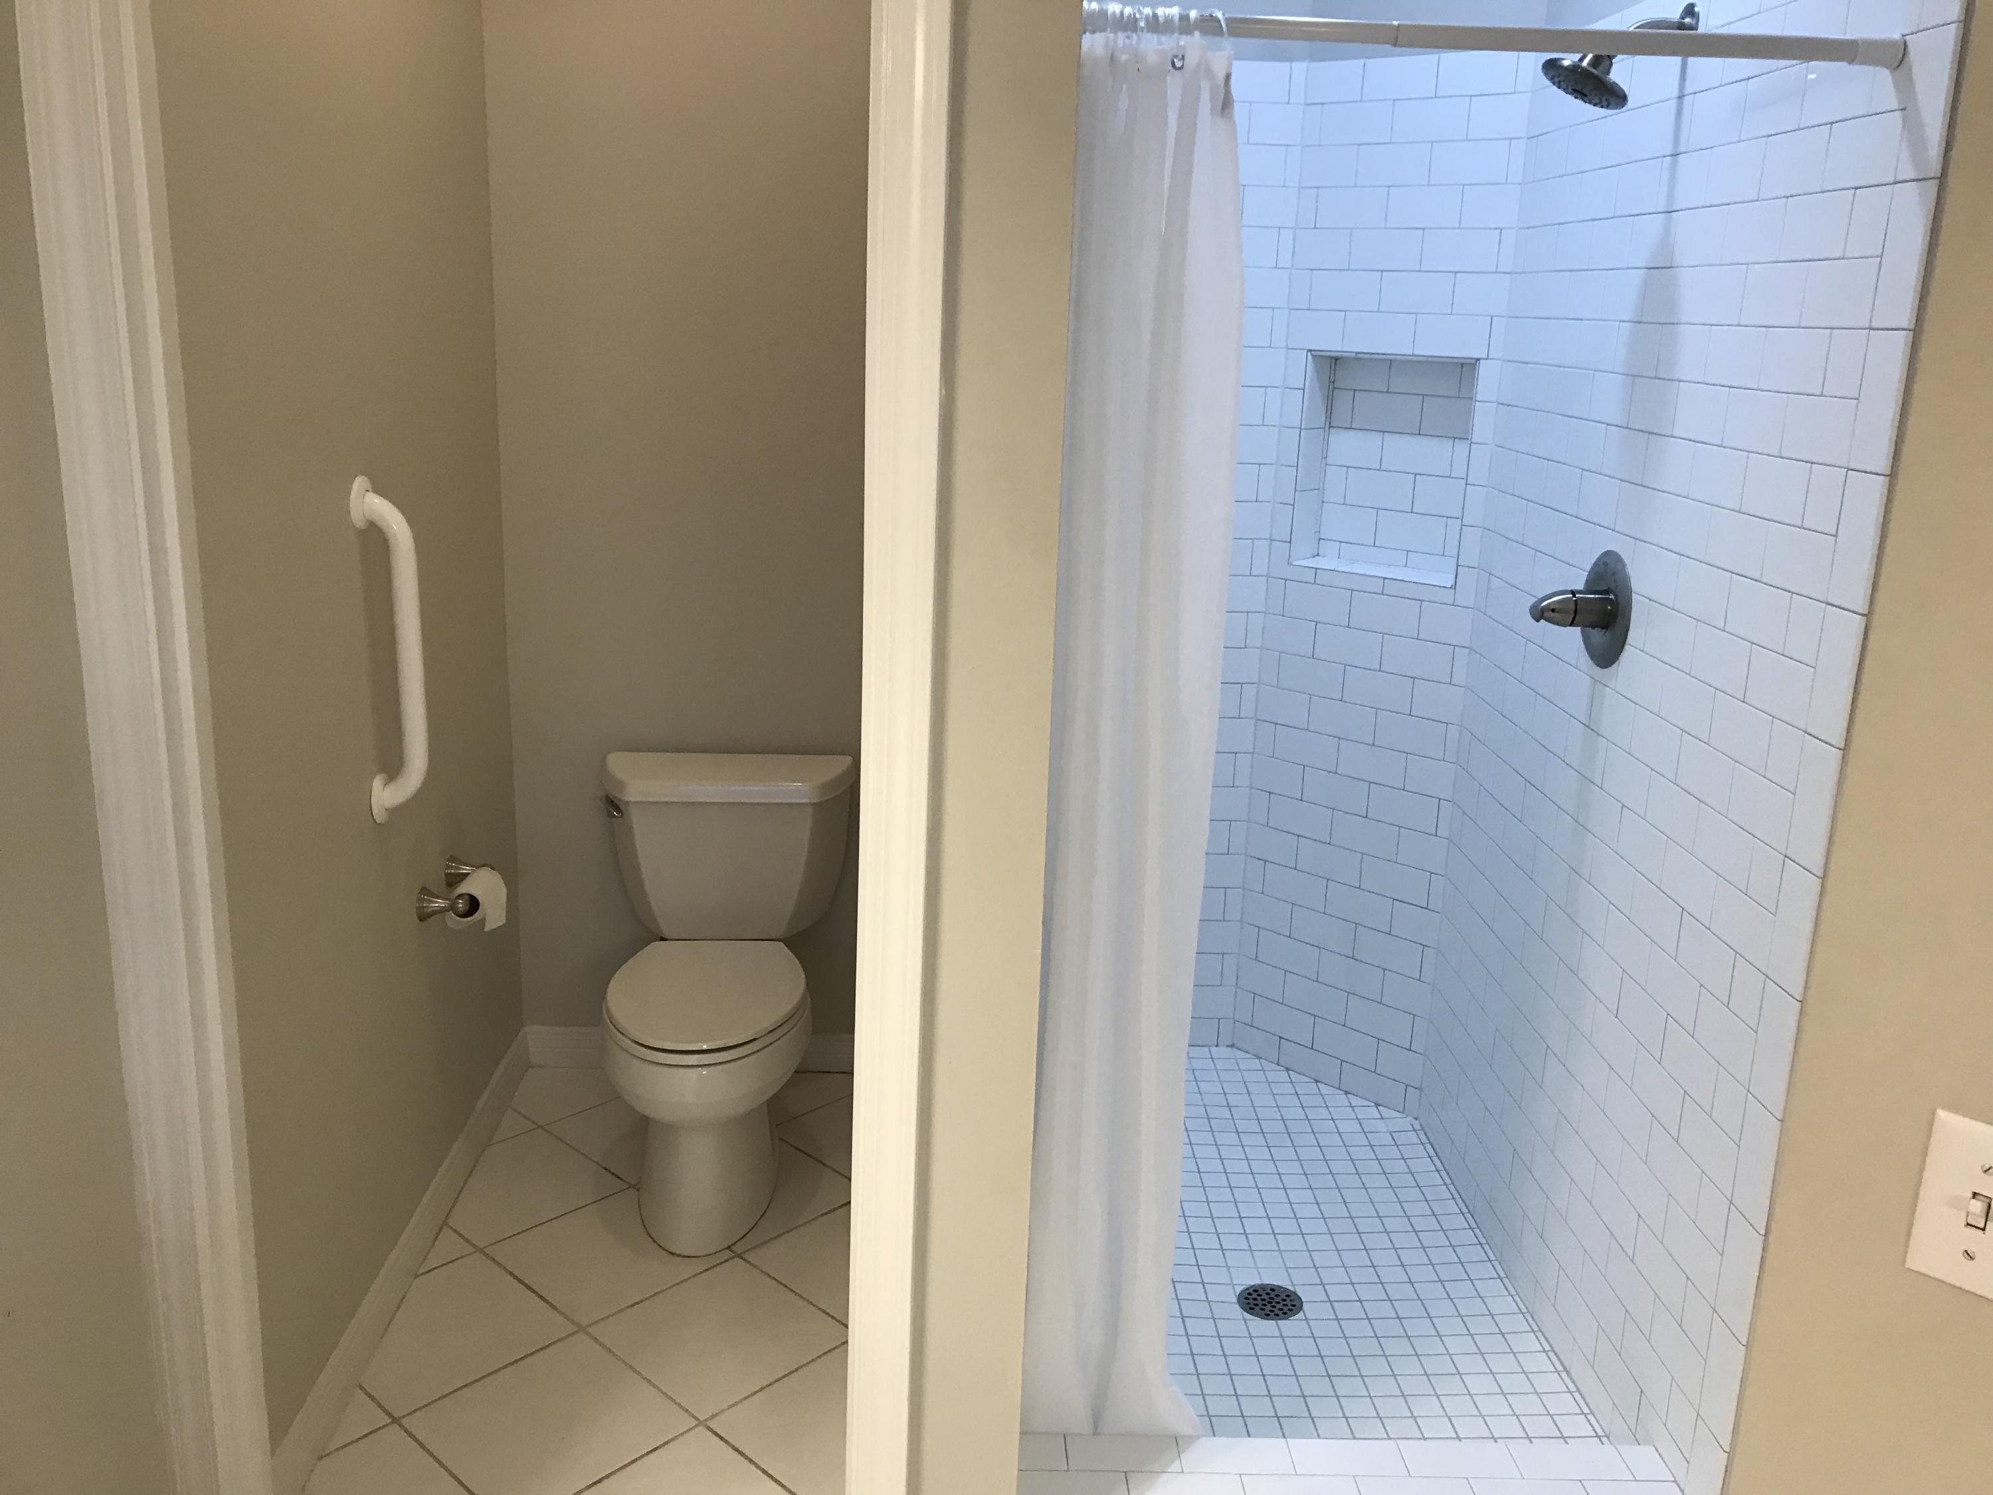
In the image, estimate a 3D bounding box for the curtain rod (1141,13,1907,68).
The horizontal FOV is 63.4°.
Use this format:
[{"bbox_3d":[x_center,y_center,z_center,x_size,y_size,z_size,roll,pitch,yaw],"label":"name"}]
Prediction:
[{"bbox_3d":[0.531,-0.765,1.734,0.905,0.032,0.032,1,15,-2],"label":"curtain rod"}]

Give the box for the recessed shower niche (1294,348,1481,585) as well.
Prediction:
[{"bbox_3d":[0.797,-0.566,3.245,0.376,0.434,0.095,15,20,41],"label":"recessed shower niche"}]

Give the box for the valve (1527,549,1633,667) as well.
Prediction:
[{"bbox_3d":[0.889,-0.216,2.500,0.118,0.180,0.178,1,15,-2],"label":"valve"}]

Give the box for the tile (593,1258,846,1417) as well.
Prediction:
[{"bbox_3d":[-0.439,0.938,2.572,0.305,0.010,0.305,15,19,41],"label":"tile"}]

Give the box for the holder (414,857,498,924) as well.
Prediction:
[{"bbox_3d":[-0.927,0.243,2.791,0.082,0.058,0.222,2,14,-3],"label":"holder"}]

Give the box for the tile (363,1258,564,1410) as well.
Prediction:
[{"bbox_3d":[-0.875,0.921,2.542,0.303,0.010,0.303,15,20,41],"label":"tile"}]

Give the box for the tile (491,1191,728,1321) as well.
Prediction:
[{"bbox_3d":[-0.665,0.876,2.776,0.305,0.010,0.305,15,19,41],"label":"tile"}]

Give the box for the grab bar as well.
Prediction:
[{"bbox_3d":[-0.900,-0.138,2.422,0.080,0.530,0.077,2,14,-3],"label":"grab bar"}]

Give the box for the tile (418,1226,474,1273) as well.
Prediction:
[{"bbox_3d":[-0.964,0.862,2.751,0.116,0.010,0.116,15,20,41],"label":"tile"}]

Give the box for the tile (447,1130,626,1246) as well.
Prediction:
[{"bbox_3d":[-0.892,0.815,2.979,0.305,0.010,0.305,15,19,41],"label":"tile"}]

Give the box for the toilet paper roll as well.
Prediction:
[{"bbox_3d":[-0.904,0.264,2.798,0.078,0.090,0.104,2,14,-3],"label":"toilet paper roll"}]

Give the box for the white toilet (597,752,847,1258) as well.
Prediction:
[{"bbox_3d":[-0.504,0.443,2.966,0.465,0.708,0.703,1,15,-2],"label":"white toilet"}]

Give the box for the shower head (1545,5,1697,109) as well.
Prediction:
[{"bbox_3d":[0.867,-0.971,2.260,0.205,0.147,0.135,1,15,-2],"label":"shower head"}]

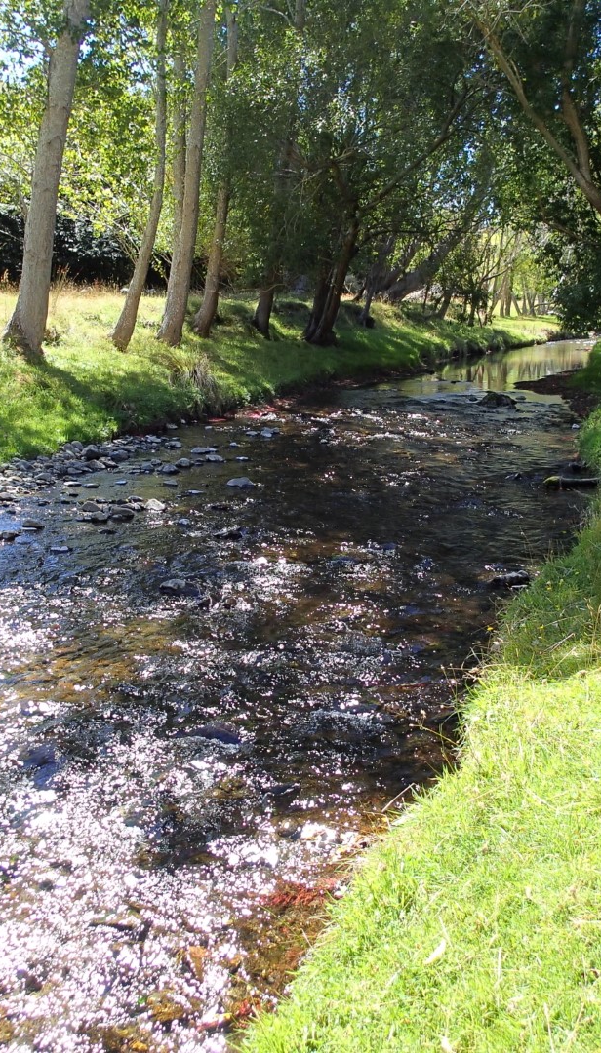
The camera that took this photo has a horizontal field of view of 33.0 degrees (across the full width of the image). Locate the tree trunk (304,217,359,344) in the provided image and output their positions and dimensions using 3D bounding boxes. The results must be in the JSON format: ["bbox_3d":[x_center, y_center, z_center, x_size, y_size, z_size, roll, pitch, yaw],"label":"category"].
[{"bbox_3d":[0.720,-5.650,23.500,1.200,2.850,0.950,0,14,0],"label":"tree trunk"}]

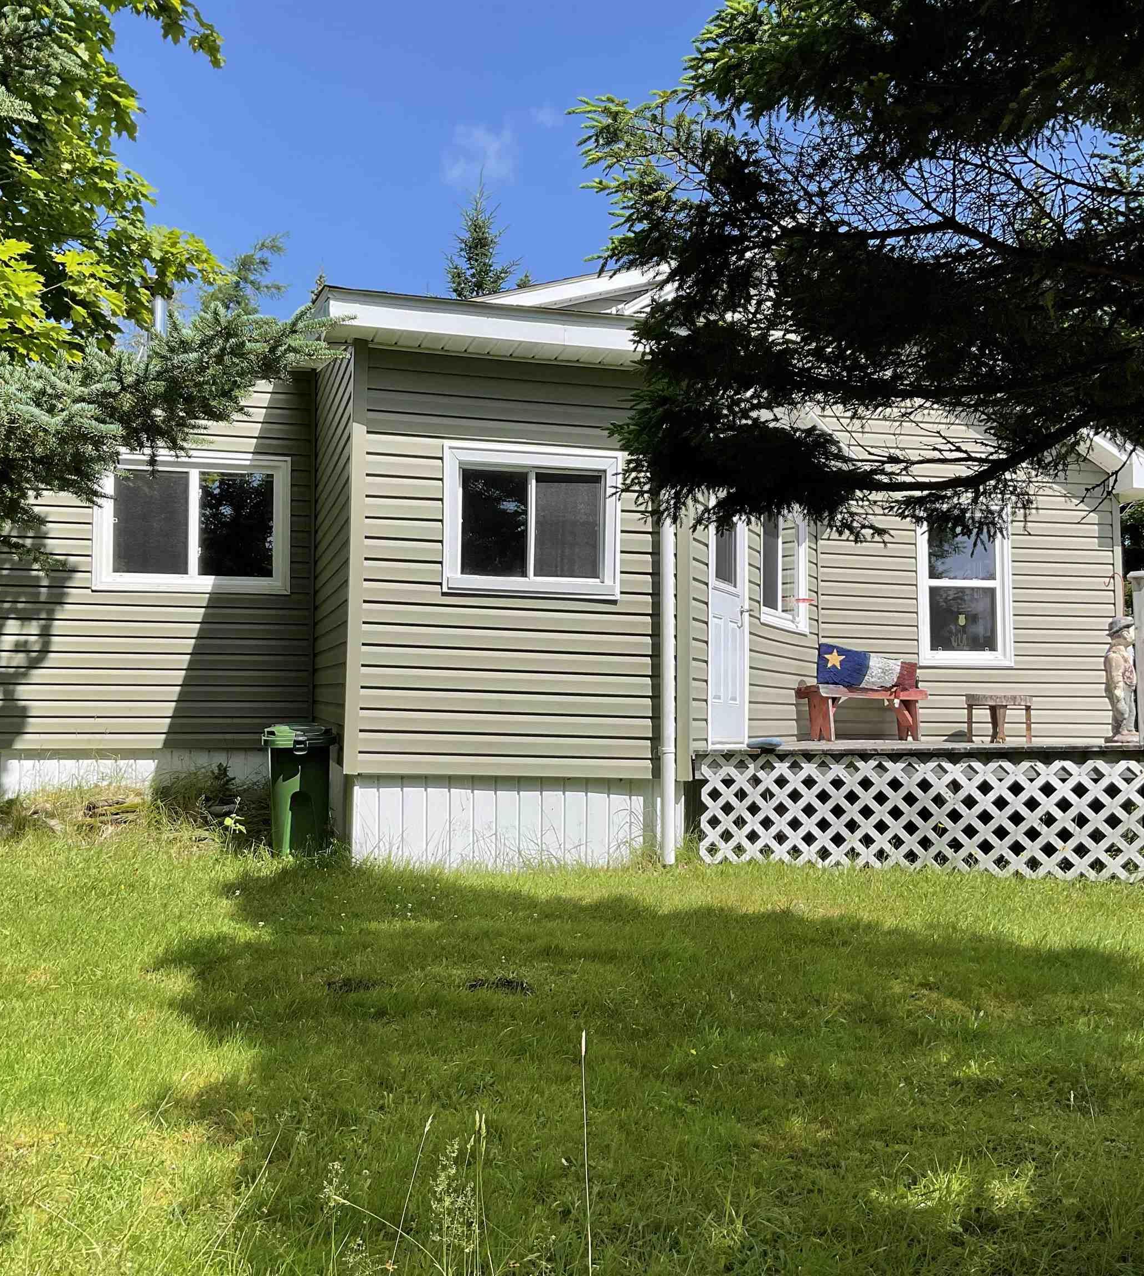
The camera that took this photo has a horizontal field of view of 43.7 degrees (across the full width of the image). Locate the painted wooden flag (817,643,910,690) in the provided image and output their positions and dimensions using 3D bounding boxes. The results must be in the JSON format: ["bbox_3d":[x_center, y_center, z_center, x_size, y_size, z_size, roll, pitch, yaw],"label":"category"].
[{"bbox_3d":[2.320,0.230,11.180,1.000,0.330,0.130,3,-4,-32],"label":"painted wooden flag"}]

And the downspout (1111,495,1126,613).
[{"bbox_3d":[4.734,-0.180,12.327,0.085,2.150,0.085,1,-3,-17],"label":"downspout"}]

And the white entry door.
[{"bbox_3d":[0.984,-0.358,8.915,0.100,2.080,0.900,-1,-4,21],"label":"white entry door"}]

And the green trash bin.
[{"bbox_3d":[-1.523,0.845,7.944,0.410,0.740,0.440,1,-3,-11],"label":"green trash bin"}]

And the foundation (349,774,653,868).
[{"bbox_3d":[-0.351,1.012,7.780,1.703,0.509,0.120,1,-3,-12],"label":"foundation"}]

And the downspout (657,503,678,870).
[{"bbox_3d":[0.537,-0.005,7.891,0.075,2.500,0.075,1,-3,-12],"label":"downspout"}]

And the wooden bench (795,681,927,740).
[{"bbox_3d":[2.251,0.597,10.973,1.319,0.431,0.274,3,-4,-42],"label":"wooden bench"}]

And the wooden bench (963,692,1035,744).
[{"bbox_3d":[3.432,0.658,11.431,0.380,0.390,0.380,2,-4,-34],"label":"wooden bench"}]

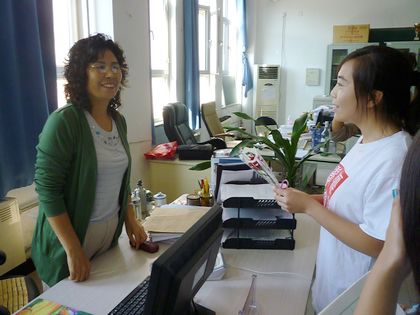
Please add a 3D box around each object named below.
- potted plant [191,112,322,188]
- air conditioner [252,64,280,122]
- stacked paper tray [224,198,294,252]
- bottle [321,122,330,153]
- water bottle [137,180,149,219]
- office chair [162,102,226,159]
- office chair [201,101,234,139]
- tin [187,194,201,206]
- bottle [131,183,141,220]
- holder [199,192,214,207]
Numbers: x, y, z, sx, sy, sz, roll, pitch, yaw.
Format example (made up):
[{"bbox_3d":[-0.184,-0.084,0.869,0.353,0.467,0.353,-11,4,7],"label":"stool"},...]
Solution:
[{"bbox_3d":[0.304,0.010,2.202,0.770,0.580,0.620,0,13,0],"label":"potted plant"},{"bbox_3d":[1.208,-1.096,7.603,0.500,1.730,0.310,-2,14,-8],"label":"air conditioner"},{"bbox_3d":[0.229,0.280,1.756,0.330,0.262,0.250,-1,13,-2],"label":"stacked paper tray"},{"bbox_3d":[1.172,-0.187,3.574,0.090,0.330,0.090,0,13,0],"label":"bottle"},{"bbox_3d":[-0.388,0.233,2.019,0.066,0.230,0.066,0,13,0],"label":"water bottle"},{"bbox_3d":[-0.217,-0.240,5.237,0.700,1.160,0.660,6,15,23],"label":"office chair"},{"bbox_3d":[0.248,-0.318,5.630,0.660,1.130,0.620,6,15,23],"label":"office chair"},{"bbox_3d":[-0.101,0.281,2.154,0.086,0.075,0.086,0,13,0],"label":"tin"},{"bbox_3d":[-0.415,0.252,1.962,0.062,0.220,0.062,0,13,0],"label":"bottle"},{"bbox_3d":[-0.021,0.275,2.152,0.088,0.088,0.088,0,13,0],"label":"holder"}]

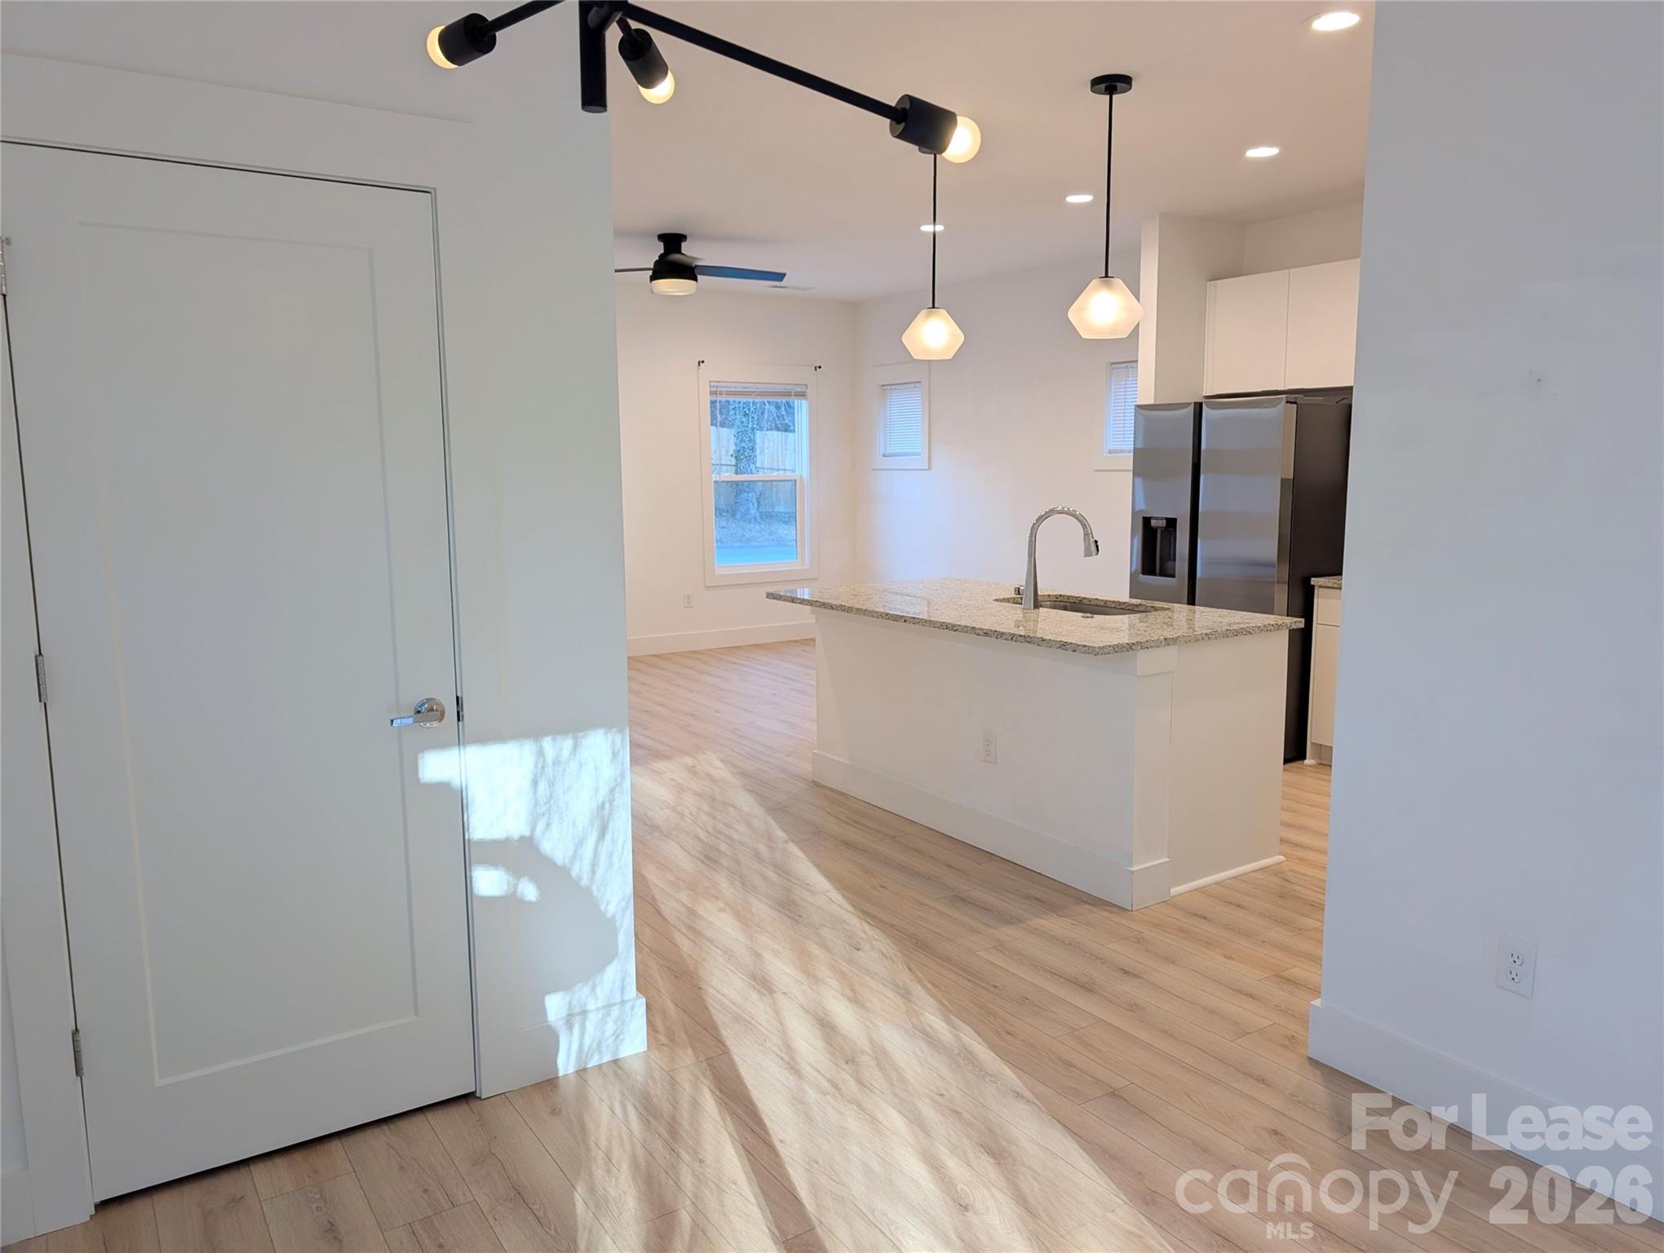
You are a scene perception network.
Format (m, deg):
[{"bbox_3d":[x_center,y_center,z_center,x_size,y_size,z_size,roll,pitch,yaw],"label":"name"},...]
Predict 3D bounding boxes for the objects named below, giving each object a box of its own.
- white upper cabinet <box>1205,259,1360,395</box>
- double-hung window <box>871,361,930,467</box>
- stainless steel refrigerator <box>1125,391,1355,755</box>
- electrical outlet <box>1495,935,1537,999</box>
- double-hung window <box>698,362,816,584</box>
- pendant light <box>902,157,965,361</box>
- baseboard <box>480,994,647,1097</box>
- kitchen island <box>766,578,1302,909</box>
[{"bbox_3d":[2.466,-1.549,6.094,0.313,0.610,0.960,-6,10,-33],"label":"white upper cabinet"},{"bbox_3d":[0.582,-1.689,9.347,0.100,0.847,0.736,-6,10,-33],"label":"double-hung window"},{"bbox_3d":[2.212,-0.273,6.086,0.850,1.774,0.905,-6,10,-33],"label":"stainless steel refrigerator"},{"bbox_3d":[1.450,0.721,2.450,0.008,0.116,0.071,-6,10,-33],"label":"electrical outlet"},{"bbox_3d":[-0.588,-1.236,9.454,1.098,1.765,0.100,-6,10,-33],"label":"double-hung window"},{"bbox_3d":[0.438,-1.577,4.897,0.265,0.870,0.265,0,8,0],"label":"pendant light"},{"bbox_3d":[-0.644,1.021,2.820,0.407,0.143,0.018,-6,10,-33],"label":"baseboard"},{"bbox_3d":[0.720,0.361,4.730,1.123,0.909,1.950,-6,10,-33],"label":"kitchen island"}]

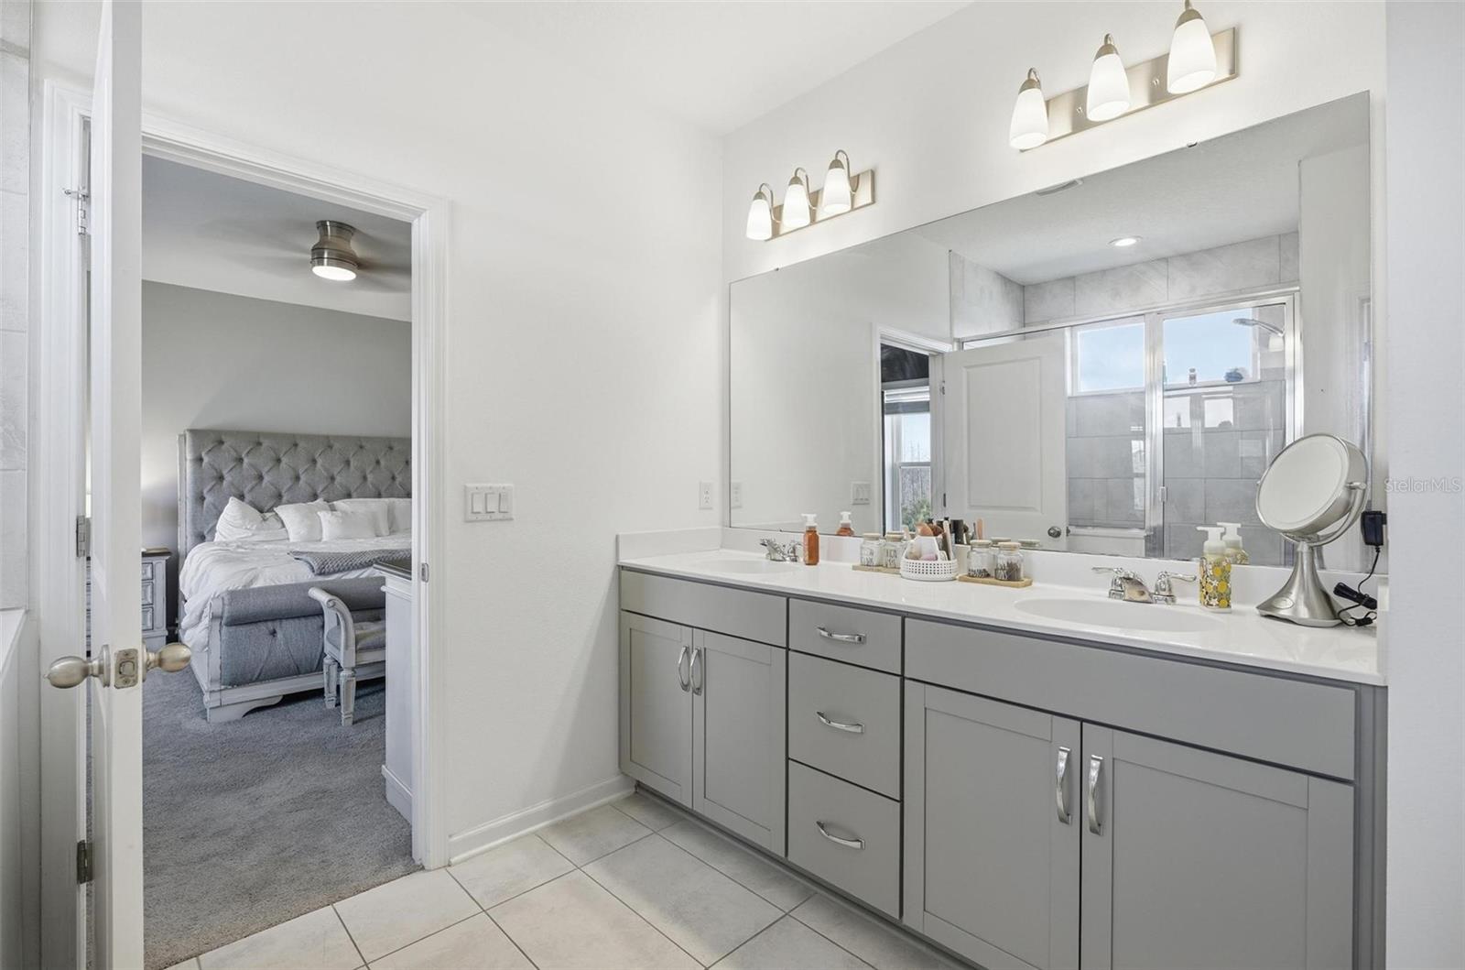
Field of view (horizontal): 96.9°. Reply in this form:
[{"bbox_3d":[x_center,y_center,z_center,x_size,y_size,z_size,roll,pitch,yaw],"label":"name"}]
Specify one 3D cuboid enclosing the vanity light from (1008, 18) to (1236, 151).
[{"bbox_3d":[1.012,-1.102,1.742,0.175,0.236,0.527,0,0,-45],"label":"vanity light"}]

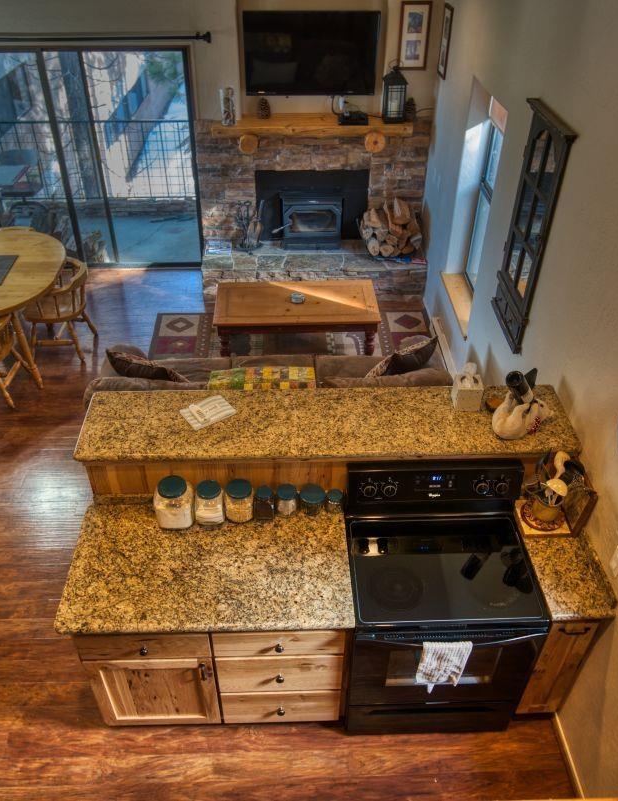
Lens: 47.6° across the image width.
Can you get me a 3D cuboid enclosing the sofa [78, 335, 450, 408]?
[{"bbox_3d":[-0.218,0.000,4.607,2.260,0.880,1.000,-1,38,-2],"label":"sofa"}]

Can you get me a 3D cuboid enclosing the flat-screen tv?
[{"bbox_3d":[0.018,-2.753,5.577,1.055,0.615,0.070,-1,40,-1],"label":"flat-screen tv"}]

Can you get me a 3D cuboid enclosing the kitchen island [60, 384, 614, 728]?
[{"bbox_3d":[0.090,0.776,3.345,2.210,1.220,1.140,-1,38,-2],"label":"kitchen island"}]

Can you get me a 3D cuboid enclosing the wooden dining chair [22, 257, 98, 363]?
[{"bbox_3d":[-1.984,-0.724,5.617,0.540,0.740,0.590,1,38,1],"label":"wooden dining chair"}]

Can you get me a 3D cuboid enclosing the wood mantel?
[{"bbox_3d":[0.033,-2.317,6.117,1.710,0.220,0.290,-1,38,-2],"label":"wood mantel"}]

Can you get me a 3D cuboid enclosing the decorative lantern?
[{"bbox_3d":[0.693,-2.495,5.674,0.175,0.450,0.175,-7,41,-9],"label":"decorative lantern"}]

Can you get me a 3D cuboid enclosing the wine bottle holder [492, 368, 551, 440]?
[{"bbox_3d":[0.974,0.008,3.140,0.300,0.300,0.180,-17,43,-21],"label":"wine bottle holder"}]

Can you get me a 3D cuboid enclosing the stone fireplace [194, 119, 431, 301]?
[{"bbox_3d":[0.052,-1.717,6.340,2.080,1.450,0.680,-1,38,-2],"label":"stone fireplace"}]

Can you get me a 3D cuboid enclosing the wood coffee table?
[{"bbox_3d":[-0.096,-0.590,5.554,1.240,0.460,0.610,-1,40,-1],"label":"wood coffee table"}]

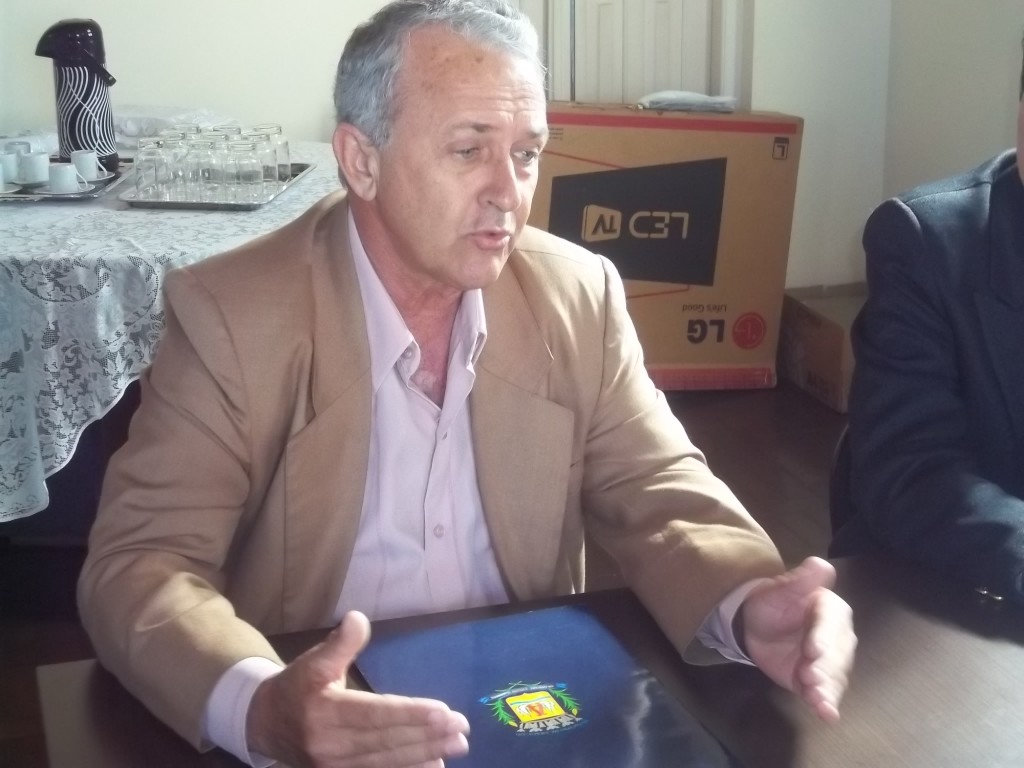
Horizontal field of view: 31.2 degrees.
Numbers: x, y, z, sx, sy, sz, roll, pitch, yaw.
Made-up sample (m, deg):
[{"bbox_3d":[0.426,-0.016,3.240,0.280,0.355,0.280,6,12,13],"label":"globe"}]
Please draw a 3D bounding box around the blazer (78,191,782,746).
[{"bbox_3d":[-0.119,0.141,1.631,0.545,0.575,0.650,-5,16,-16],"label":"blazer"}]

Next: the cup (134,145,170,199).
[{"bbox_3d":[-0.705,-0.426,3.603,0.068,0.106,0.068,-1,16,0],"label":"cup"}]

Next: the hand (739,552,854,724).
[{"bbox_3d":[0.205,0.182,1.305,0.082,0.102,0.168,-4,16,-11],"label":"hand"}]

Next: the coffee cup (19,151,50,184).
[{"bbox_3d":[-0.976,-0.447,3.755,0.066,0.060,0.058,-3,16,-10],"label":"coffee cup"}]

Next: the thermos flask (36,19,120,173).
[{"bbox_3d":[-0.917,-0.614,3.884,0.162,0.317,0.130,-5,16,-17],"label":"thermos flask"}]

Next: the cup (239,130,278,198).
[{"bbox_3d":[-0.507,-0.444,3.658,0.068,0.106,0.068,-1,16,0],"label":"cup"}]

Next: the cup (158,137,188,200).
[{"bbox_3d":[-0.677,-0.453,3.697,0.068,0.106,0.068,-1,16,0],"label":"cup"}]

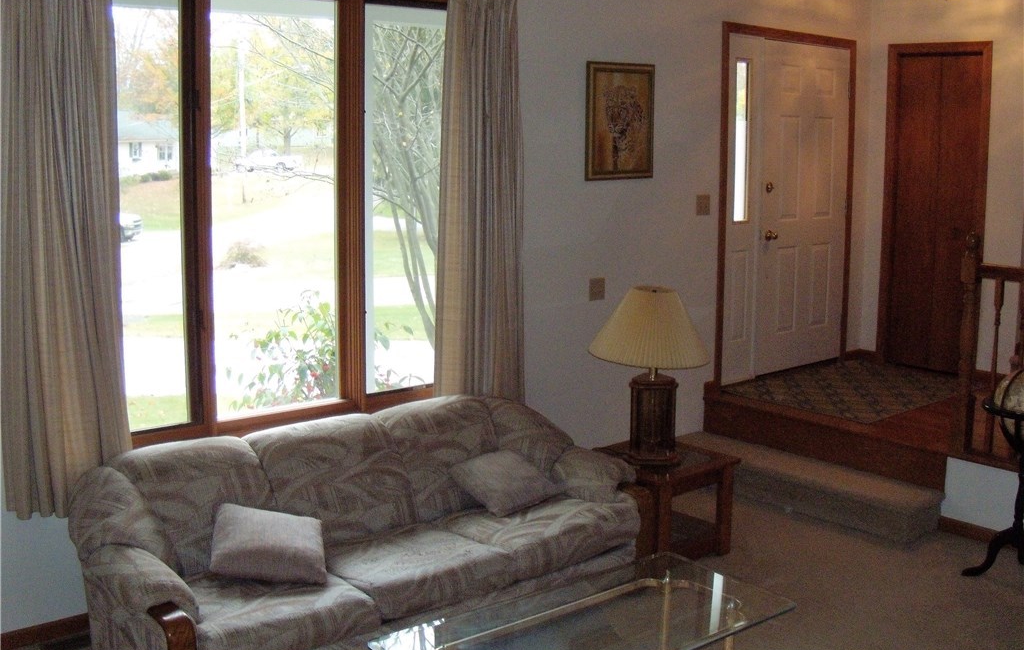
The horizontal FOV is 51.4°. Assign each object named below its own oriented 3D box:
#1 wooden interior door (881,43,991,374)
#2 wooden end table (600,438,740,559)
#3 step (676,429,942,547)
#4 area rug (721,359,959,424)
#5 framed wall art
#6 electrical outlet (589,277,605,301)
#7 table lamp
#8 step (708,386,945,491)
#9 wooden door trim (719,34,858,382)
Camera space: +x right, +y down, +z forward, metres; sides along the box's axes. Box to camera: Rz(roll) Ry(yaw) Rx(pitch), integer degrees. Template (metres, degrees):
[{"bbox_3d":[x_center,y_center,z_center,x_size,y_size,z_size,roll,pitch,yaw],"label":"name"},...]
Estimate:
[{"bbox_3d":[2.626,-0.736,6.626,0.080,2.110,0.760,-8,13,-40],"label":"wooden interior door"},{"bbox_3d":[0.636,0.800,4.738,0.530,0.455,0.560,-8,13,-40],"label":"wooden end table"},{"bbox_3d":[1.448,0.810,5.449,0.330,0.185,1.530,-8,13,-40],"label":"step"},{"bbox_3d":[2.039,0.353,6.201,1.460,0.015,1.010,-8,13,-40],"label":"area rug"},{"bbox_3d":[0.558,-1.014,5.305,0.500,0.592,0.035,-8,13,-40],"label":"framed wall art"},{"bbox_3d":[0.434,-0.177,5.357,0.113,0.116,0.012,-8,13,-40],"label":"electrical outlet"},{"bbox_3d":[0.632,0.231,4.571,0.530,0.740,0.530,0,10,0],"label":"table lamp"},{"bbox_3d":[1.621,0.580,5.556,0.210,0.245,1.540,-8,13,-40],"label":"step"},{"bbox_3d":[1.693,-0.726,6.389,1.438,2.100,0.100,-8,13,-40],"label":"wooden door trim"}]

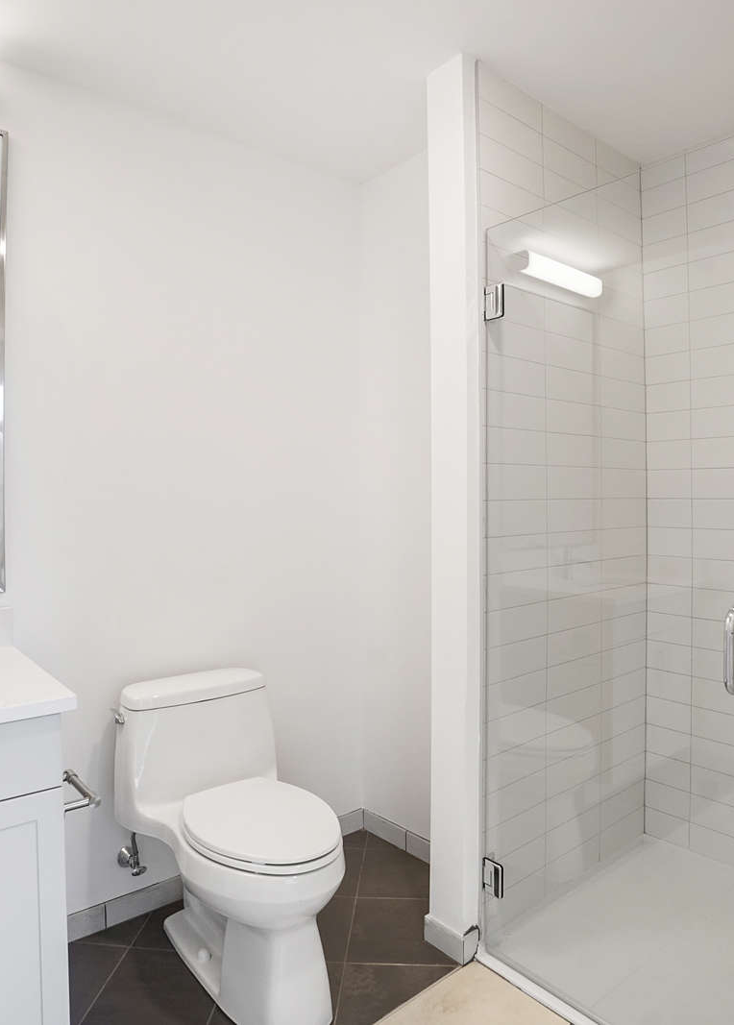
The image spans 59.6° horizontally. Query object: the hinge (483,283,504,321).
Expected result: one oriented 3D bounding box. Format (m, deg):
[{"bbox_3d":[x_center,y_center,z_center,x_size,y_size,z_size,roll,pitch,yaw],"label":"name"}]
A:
[{"bbox_3d":[0.353,-0.569,1.744,0.027,0.090,0.060,0,0,-39],"label":"hinge"}]

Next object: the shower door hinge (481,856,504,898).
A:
[{"bbox_3d":[0.352,0.996,1.753,0.027,0.090,0.060,0,0,-39],"label":"shower door hinge"}]

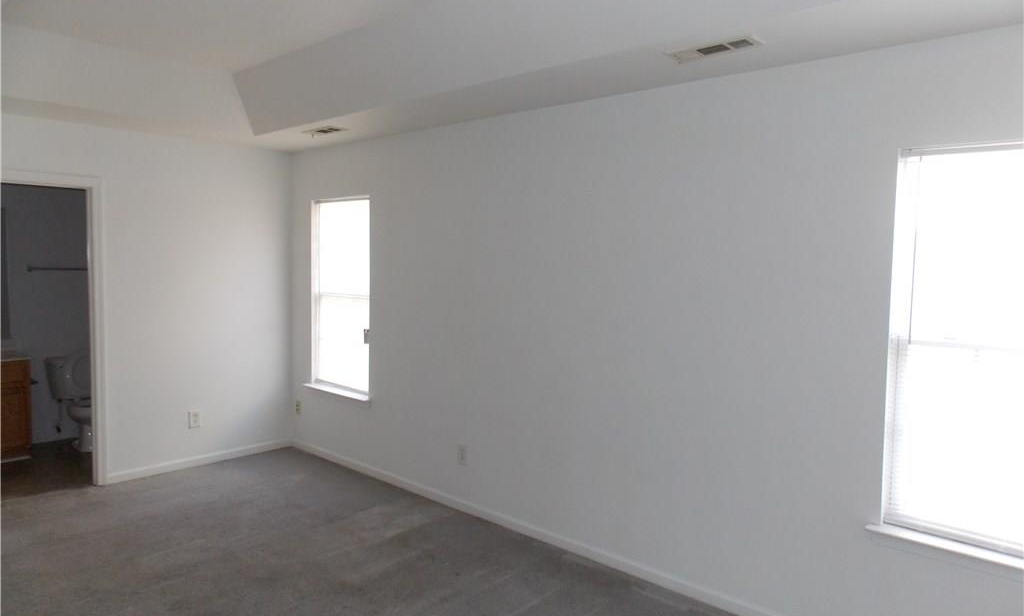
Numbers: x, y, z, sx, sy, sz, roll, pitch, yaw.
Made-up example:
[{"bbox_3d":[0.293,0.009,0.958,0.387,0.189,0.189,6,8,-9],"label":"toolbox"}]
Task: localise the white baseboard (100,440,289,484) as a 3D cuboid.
[{"bbox_3d":[-2.323,1.161,5.200,0.020,0.080,1.388,5,5,42],"label":"white baseboard"}]

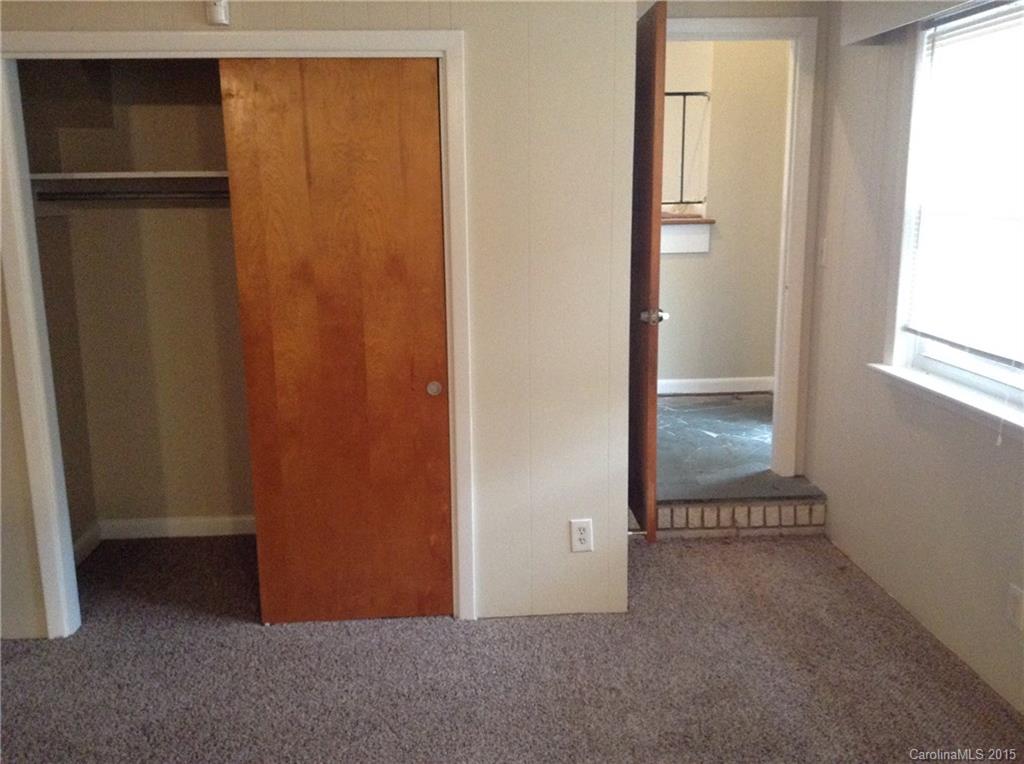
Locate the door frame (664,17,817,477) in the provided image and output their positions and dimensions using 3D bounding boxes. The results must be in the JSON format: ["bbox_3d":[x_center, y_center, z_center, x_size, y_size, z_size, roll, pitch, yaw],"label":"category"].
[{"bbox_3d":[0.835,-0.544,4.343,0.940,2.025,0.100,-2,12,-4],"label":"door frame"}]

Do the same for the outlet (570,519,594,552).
[{"bbox_3d":[0.254,0.559,3.529,0.078,0.121,0.011,-2,12,-4],"label":"outlet"}]

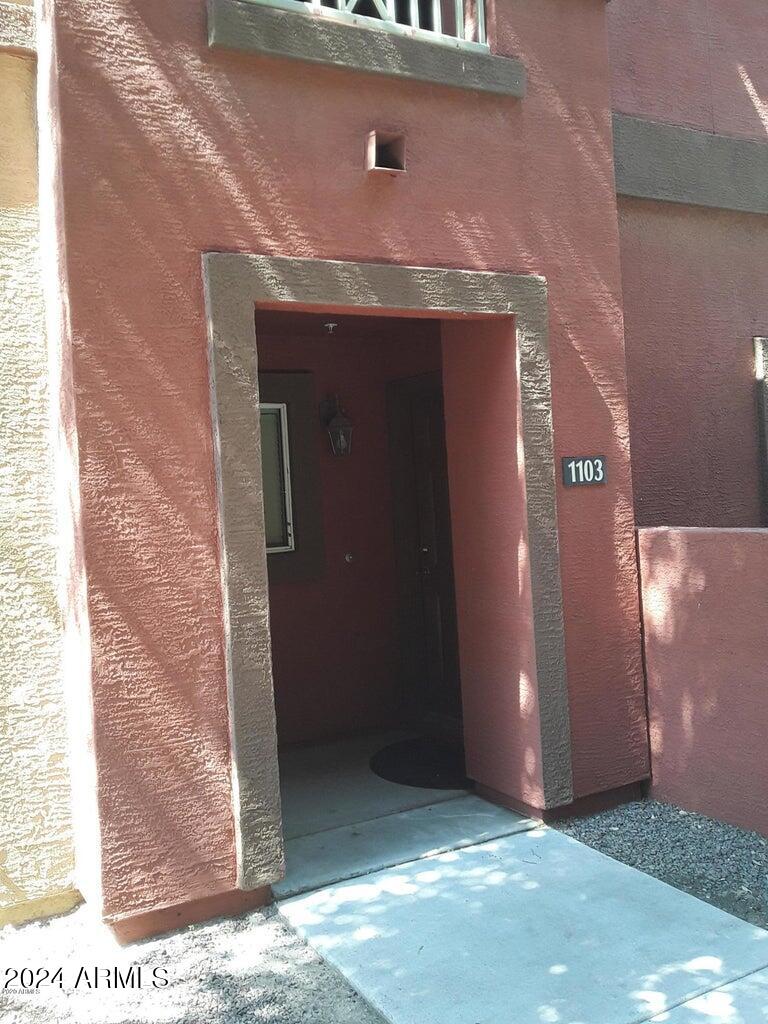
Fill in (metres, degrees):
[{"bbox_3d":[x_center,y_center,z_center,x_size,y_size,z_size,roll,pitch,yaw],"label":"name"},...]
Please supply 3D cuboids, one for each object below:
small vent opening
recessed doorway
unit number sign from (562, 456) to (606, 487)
[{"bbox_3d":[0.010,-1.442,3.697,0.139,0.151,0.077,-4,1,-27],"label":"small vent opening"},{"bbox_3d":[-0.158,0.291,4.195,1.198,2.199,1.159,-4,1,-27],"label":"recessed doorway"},{"bbox_3d":[0.914,-0.186,4.161,0.247,0.128,0.013,-4,1,-27],"label":"unit number sign"}]

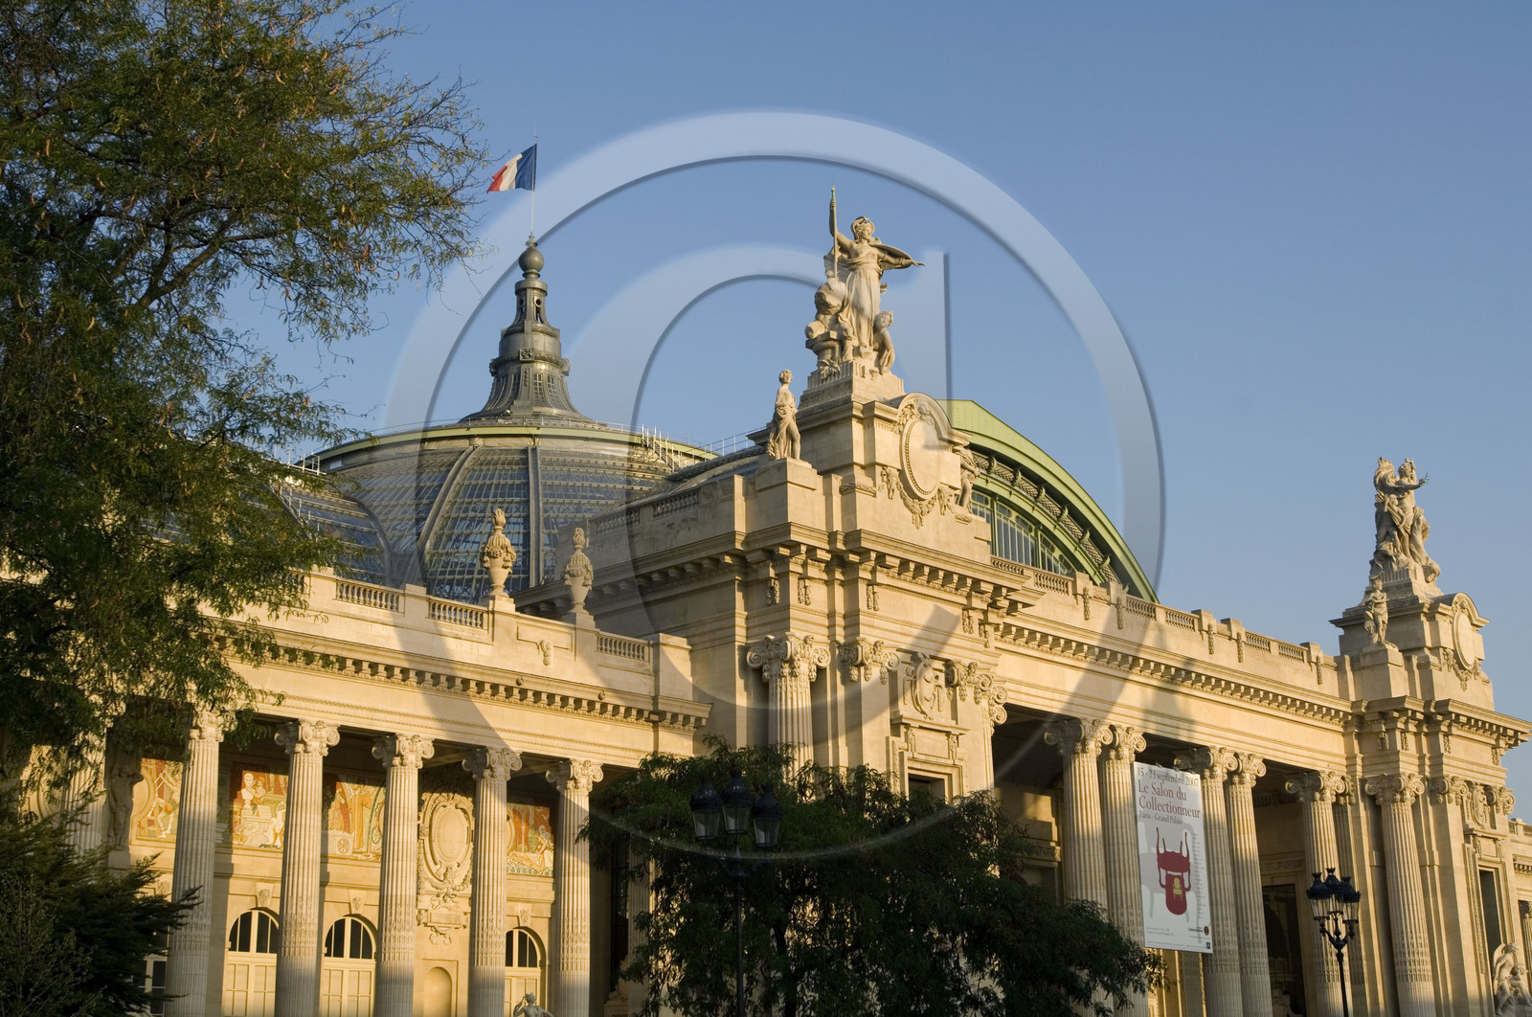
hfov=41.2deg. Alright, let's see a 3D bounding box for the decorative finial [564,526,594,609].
[{"bbox_3d":[-6.959,2.291,75.921,1.150,3.100,1.150,-1,-17,0],"label":"decorative finial"}]

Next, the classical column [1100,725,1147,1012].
[{"bbox_3d":[16.379,18.213,93.697,2.350,16.040,2.350,-16,-22,41],"label":"classical column"}]

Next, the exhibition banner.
[{"bbox_3d":[17.505,15.060,87.507,0.050,7.753,5.164,-16,-22,41],"label":"exhibition banner"}]

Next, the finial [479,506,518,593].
[{"bbox_3d":[-8.706,1.541,66.614,1.170,3.042,1.170,-1,-17,0],"label":"finial"}]

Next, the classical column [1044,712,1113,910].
[{"bbox_3d":[14.450,17.662,91.755,2.350,16.040,2.350,-16,-22,41],"label":"classical column"}]

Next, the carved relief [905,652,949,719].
[{"bbox_3d":[6.142,6.913,79.044,0.450,2.500,2.400,-16,-22,41],"label":"carved relief"}]

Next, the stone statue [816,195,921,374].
[{"bbox_3d":[4.160,-9.269,85.836,3.100,7.500,4.500,-16,-22,41],"label":"stone statue"}]

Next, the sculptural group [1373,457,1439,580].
[{"bbox_3d":[33.451,0.762,106.919,2.418,6.786,2.964,-16,-22,41],"label":"sculptural group"}]

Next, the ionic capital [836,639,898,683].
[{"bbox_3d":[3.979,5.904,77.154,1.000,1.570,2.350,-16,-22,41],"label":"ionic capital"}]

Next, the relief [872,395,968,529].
[{"bbox_3d":[6.253,-1.863,80.728,0.750,5.300,5.100,-16,-22,41],"label":"relief"}]

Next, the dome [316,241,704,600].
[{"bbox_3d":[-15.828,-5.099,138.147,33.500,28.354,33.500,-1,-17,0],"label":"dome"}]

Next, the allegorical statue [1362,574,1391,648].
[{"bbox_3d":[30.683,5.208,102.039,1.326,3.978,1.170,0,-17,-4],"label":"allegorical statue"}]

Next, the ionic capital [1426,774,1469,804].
[{"bbox_3d":[33.274,13.667,99.316,1.248,1.466,2.106,-16,-22,41],"label":"ionic capital"}]

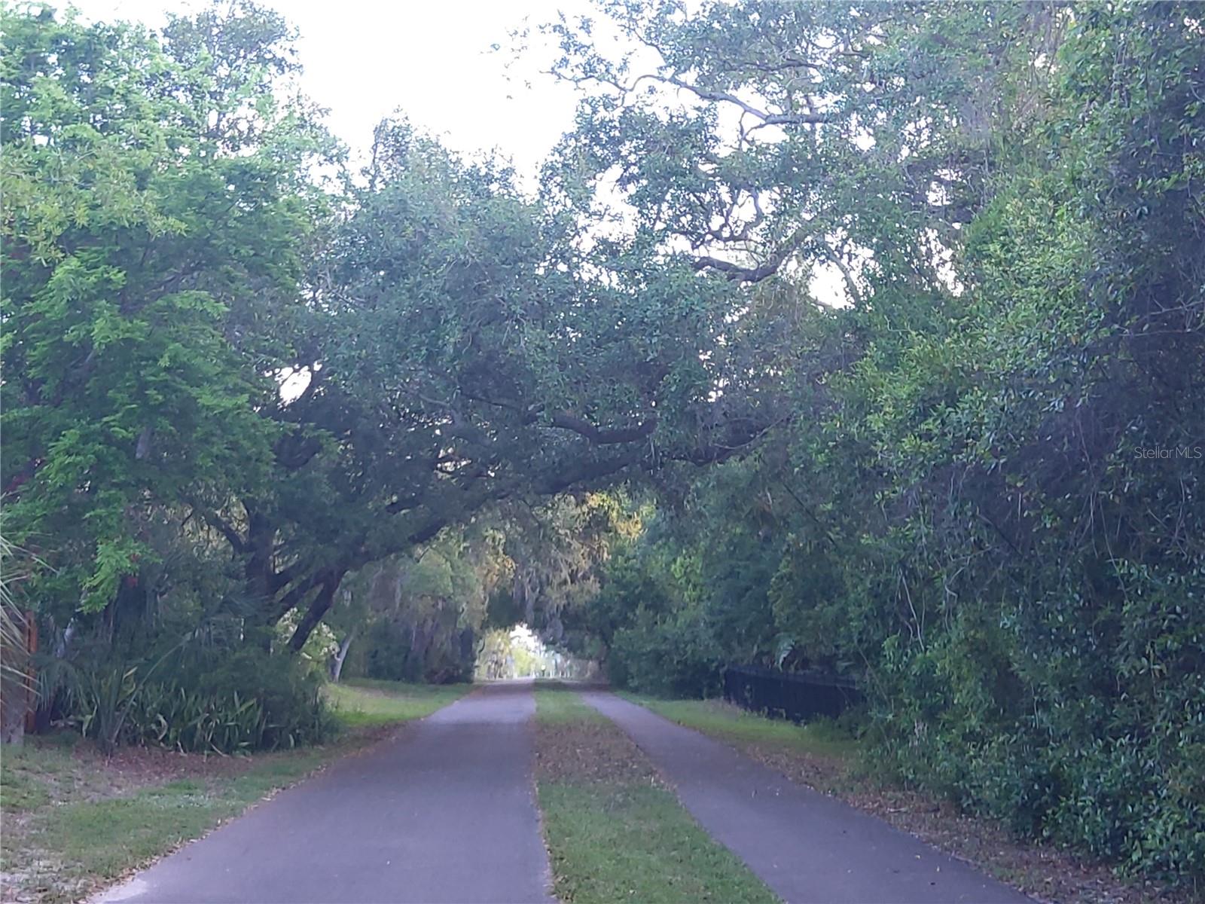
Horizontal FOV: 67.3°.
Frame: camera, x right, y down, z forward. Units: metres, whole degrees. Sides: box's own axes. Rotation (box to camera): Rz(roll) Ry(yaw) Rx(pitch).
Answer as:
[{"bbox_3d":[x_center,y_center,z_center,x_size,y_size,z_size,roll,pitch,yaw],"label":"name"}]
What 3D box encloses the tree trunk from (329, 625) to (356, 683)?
[{"bbox_3d":[-10.641,8.274,37.000,1.050,2.300,0.750,0,-12,0],"label":"tree trunk"}]

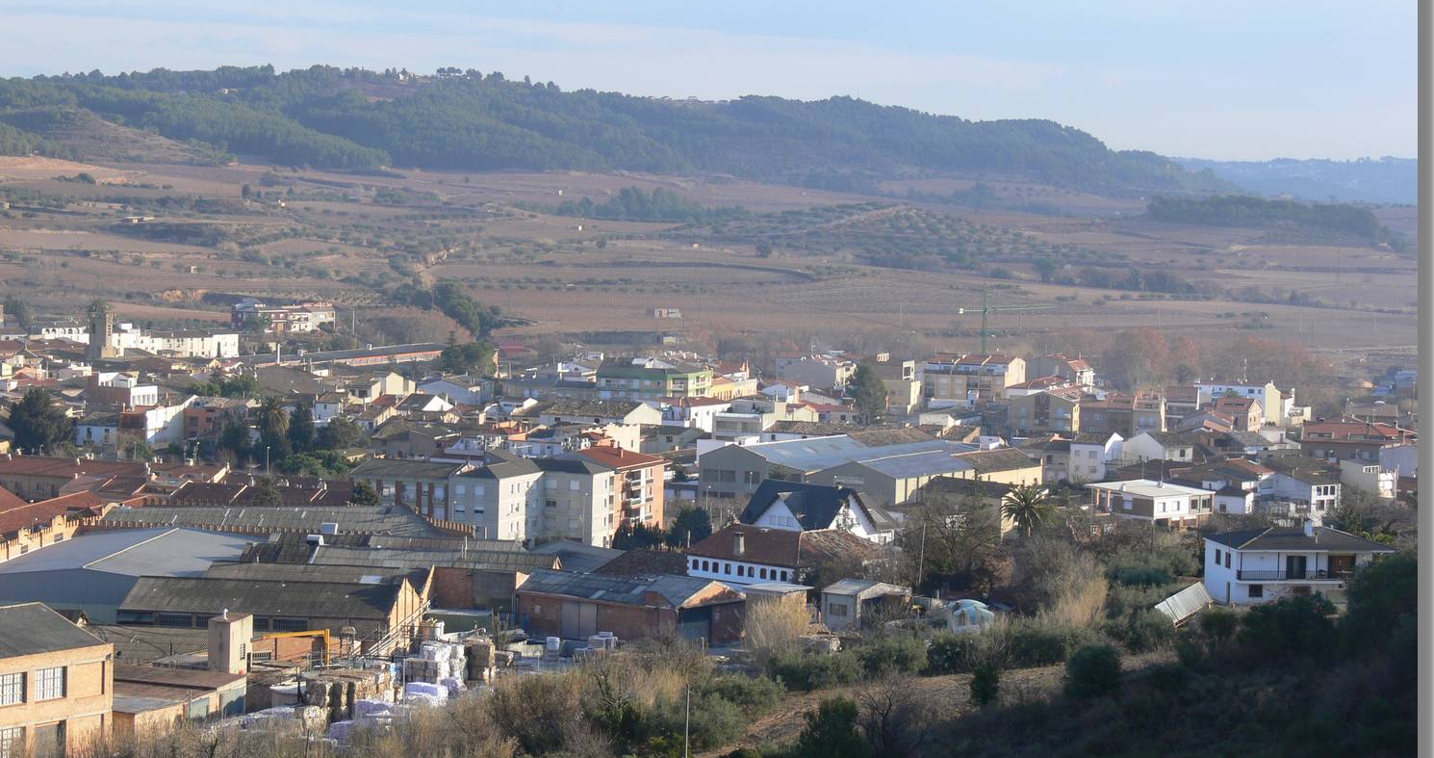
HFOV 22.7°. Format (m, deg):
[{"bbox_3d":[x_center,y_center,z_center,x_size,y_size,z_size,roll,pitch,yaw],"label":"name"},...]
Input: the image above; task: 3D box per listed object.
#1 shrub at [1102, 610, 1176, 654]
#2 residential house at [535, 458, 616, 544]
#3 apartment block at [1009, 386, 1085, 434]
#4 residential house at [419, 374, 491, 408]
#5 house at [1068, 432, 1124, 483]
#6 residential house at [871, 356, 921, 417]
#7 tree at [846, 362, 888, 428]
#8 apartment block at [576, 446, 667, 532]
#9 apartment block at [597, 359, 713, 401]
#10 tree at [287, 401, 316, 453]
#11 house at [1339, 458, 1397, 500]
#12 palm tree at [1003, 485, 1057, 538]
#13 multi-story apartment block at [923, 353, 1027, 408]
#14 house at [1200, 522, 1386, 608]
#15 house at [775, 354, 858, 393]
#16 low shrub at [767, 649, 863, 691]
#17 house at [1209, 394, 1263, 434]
[{"bbox_3d":[35.175,21.024,299.416,5.800,3.200,5.000,1,3,0],"label":"shrub"},{"bbox_3d":[-21.018,18.696,537.777,9.380,13.200,9.600,3,3,21],"label":"residential house"},{"bbox_3d":[73.134,7.397,793.102,14.550,11.700,13.780,2,3,14],"label":"apartment block"},{"bbox_3d":[-63.847,4.432,879.326,17.500,8.200,8.500,3,3,25],"label":"residential house"},{"bbox_3d":[70.251,14.622,657.561,6.700,8.800,9.600,3,3,27],"label":"house"},{"bbox_3d":[43.630,2.282,862.480,10.000,12.500,8.500,2,3,22],"label":"residential house"},{"bbox_3d":[33.526,4.513,787.699,9.219,15.821,9.219,2,3,2],"label":"tree"},{"bbox_3d":[-17.605,18.649,555.483,12.400,13.800,18.500,2,3,21],"label":"apartment block"},{"bbox_3d":[-15.163,1.808,881.755,24.000,12.300,17.000,2,3,20],"label":"apartment block"},{"bbox_3d":[-80.254,9.834,689.398,5.342,11.229,5.342,1,3,-7],"label":"tree"},{"bbox_3d":[122.582,18.382,666.983,4.100,6.500,14.500,0,3,-15],"label":"house"},{"bbox_3d":[40.144,17.269,459.795,7.100,7.588,7.100,0,3,0],"label":"palm tree"},{"bbox_3d":[63.691,0.833,878.606,20.800,13.300,15.000,2,3,23],"label":"multi-story apartment block"},{"bbox_3d":[56.067,17.649,343.307,15.550,7.300,10.030,1,3,-12],"label":"house"},{"bbox_3d":[26.249,-1.508,937.548,15.980,10.000,22.330,2,3,15],"label":"house"},{"bbox_3d":[10.280,30.256,370.747,9.496,3.810,7.000,1,3,2],"label":"low shrub"},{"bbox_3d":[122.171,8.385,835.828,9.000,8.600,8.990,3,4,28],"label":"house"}]

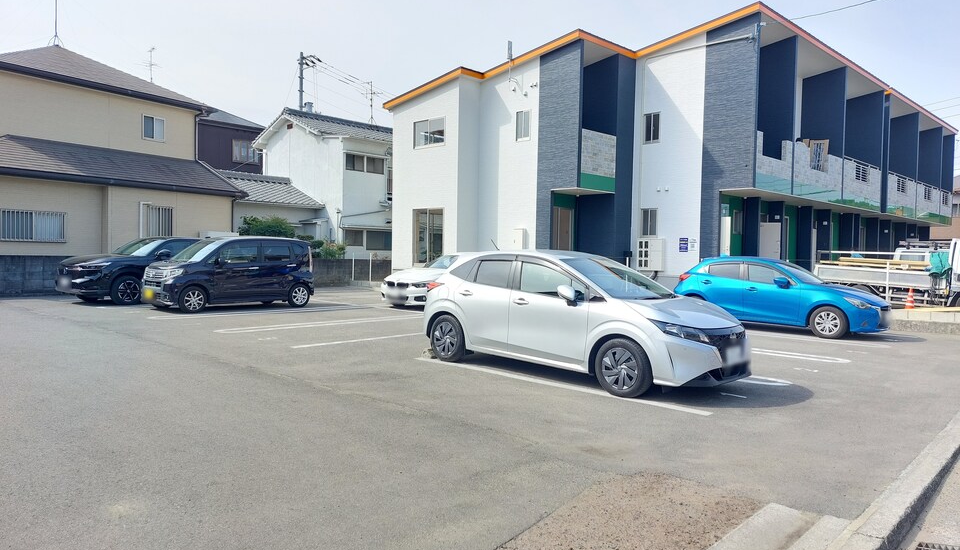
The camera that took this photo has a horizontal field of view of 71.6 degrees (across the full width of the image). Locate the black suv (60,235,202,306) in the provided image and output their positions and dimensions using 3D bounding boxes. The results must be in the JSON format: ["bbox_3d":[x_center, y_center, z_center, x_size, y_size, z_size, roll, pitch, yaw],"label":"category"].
[{"bbox_3d":[-7.996,-0.156,16.435,1.820,1.585,4.340,2,2,29],"label":"black suv"}]

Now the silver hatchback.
[{"bbox_3d":[1.169,0.458,8.429,4.045,1.520,1.725,3,2,42],"label":"silver hatchback"}]

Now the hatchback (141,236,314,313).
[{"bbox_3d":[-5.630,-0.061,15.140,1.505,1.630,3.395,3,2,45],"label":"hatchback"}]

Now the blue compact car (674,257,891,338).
[{"bbox_3d":[6.149,0.375,13.798,4.060,1.500,1.725,2,2,41],"label":"blue compact car"}]

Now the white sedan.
[{"bbox_3d":[-0.408,0.089,17.274,1.840,1.430,4.640,3,2,43],"label":"white sedan"}]

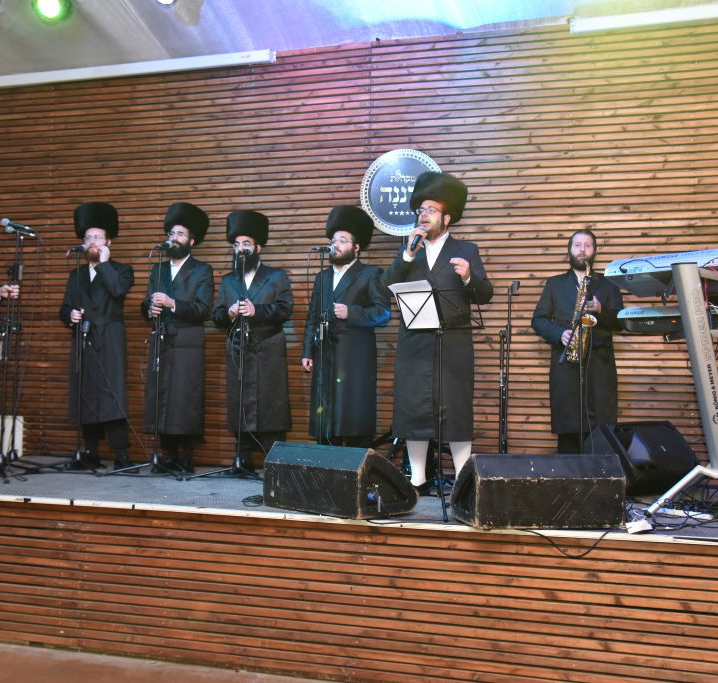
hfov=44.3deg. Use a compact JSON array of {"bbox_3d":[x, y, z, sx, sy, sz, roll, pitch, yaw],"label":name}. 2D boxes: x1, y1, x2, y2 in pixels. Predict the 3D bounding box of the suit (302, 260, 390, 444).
[{"bbox_3d":[-0.095,0.129,5.924,0.560,1.370,0.380,0,-3,19],"label":"suit"}]

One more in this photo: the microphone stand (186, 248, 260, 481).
[{"bbox_3d":[-0.724,0.145,5.722,0.580,1.480,0.520,0,-3,20],"label":"microphone stand"}]

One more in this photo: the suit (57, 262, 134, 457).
[{"bbox_3d":[-1.898,0.109,6.400,0.540,1.394,0.400,1,-3,3],"label":"suit"}]

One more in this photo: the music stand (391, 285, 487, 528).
[{"bbox_3d":[0.404,0.281,4.492,0.480,1.170,0.480,0,-3,14],"label":"music stand"}]

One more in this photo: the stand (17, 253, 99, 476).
[{"bbox_3d":[-2.042,0.127,6.149,0.500,1.555,0.530,0,-3,16],"label":"stand"}]

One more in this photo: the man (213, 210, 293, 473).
[{"bbox_3d":[-0.721,-0.009,6.090,0.550,1.820,0.450,1,-3,3],"label":"man"}]

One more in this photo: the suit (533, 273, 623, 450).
[{"bbox_3d":[1.388,0.121,5.600,0.570,1.150,0.400,0,-3,12],"label":"suit"}]

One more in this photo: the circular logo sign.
[{"bbox_3d":[0.316,-1.041,6.184,0.610,0.610,0.040,0,-3,15],"label":"circular logo sign"}]

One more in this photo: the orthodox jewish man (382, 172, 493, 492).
[{"bbox_3d":[0.478,-0.064,5.479,0.660,1.950,0.500,0,-3,18],"label":"orthodox jewish man"}]

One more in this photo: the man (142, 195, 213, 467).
[{"bbox_3d":[-1.300,-0.034,6.407,0.530,1.920,0.430,0,-3,13],"label":"man"}]

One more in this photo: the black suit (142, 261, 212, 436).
[{"bbox_3d":[-1.310,0.043,6.330,0.520,1.306,0.380,0,-3,13],"label":"black suit"}]

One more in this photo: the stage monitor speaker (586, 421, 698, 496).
[{"bbox_3d":[1.692,0.694,5.300,0.560,0.420,0.400,2,-3,-30],"label":"stage monitor speaker"}]

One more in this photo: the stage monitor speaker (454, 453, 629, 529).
[{"bbox_3d":[0.832,0.682,4.126,0.680,0.310,0.380,1,-3,-9],"label":"stage monitor speaker"}]

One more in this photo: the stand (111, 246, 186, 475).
[{"bbox_3d":[-1.302,0.116,5.937,0.580,1.540,0.520,0,-3,20],"label":"stand"}]

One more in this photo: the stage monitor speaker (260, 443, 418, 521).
[{"bbox_3d":[-0.097,0.700,4.606,0.703,0.328,0.436,-2,-4,45],"label":"stage monitor speaker"}]

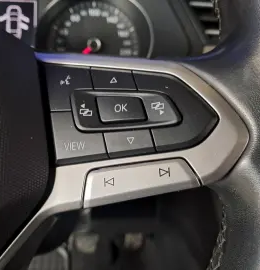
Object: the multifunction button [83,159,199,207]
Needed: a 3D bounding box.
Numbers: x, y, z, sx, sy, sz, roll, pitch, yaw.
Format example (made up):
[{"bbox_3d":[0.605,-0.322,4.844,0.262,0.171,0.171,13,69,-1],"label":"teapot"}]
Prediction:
[{"bbox_3d":[0.005,0.021,0.122,0.050,0.015,0.010,-10,-10,0],"label":"multifunction button"}]

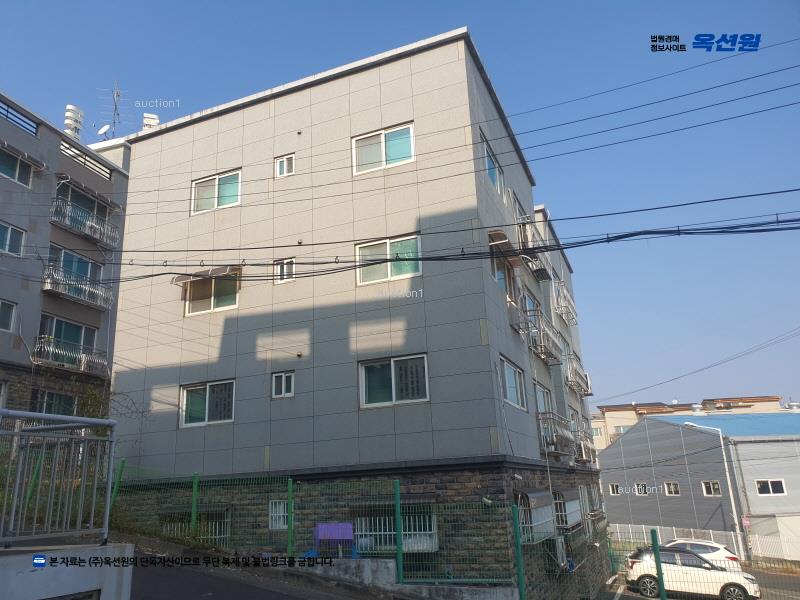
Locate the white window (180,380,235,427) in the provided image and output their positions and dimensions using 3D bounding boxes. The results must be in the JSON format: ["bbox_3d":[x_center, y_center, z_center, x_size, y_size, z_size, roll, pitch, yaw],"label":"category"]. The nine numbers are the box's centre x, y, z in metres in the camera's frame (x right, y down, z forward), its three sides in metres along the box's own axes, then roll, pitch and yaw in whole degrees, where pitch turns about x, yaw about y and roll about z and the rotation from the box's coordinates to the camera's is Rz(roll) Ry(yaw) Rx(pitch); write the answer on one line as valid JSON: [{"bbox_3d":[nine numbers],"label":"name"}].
[{"bbox_3d":[-4.484,2.405,13.963,1.587,0.980,0.120,-9,-19,20],"label":"white window"}]

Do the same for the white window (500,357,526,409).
[{"bbox_3d":[2.531,1.900,13.454,0.120,0.993,2.531,-9,-19,20],"label":"white window"}]

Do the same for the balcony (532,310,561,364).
[{"bbox_3d":[4.142,1.131,17.203,0.455,0.943,3.108,-9,-19,20],"label":"balcony"}]

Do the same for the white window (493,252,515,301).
[{"bbox_3d":[2.411,-0.653,14.252,0.120,0.988,2.531,-9,-19,20],"label":"white window"}]

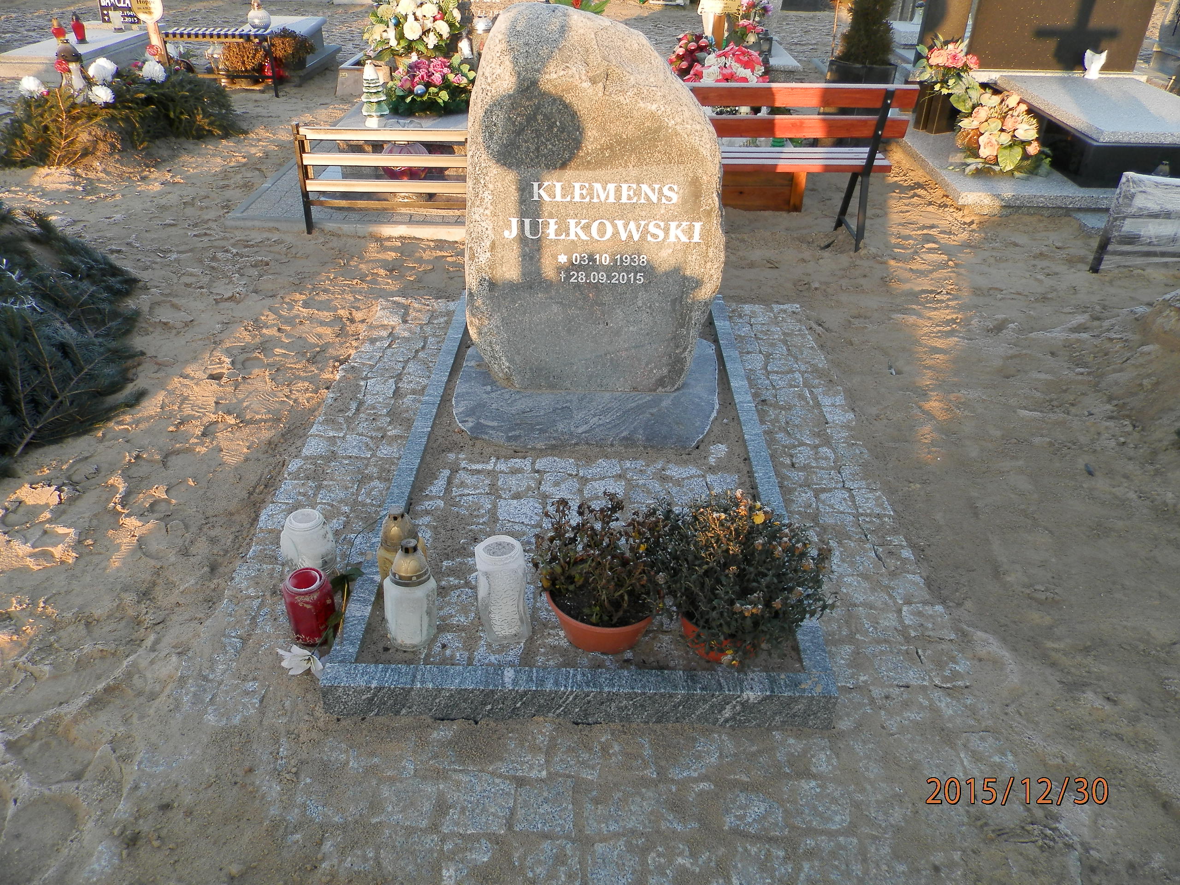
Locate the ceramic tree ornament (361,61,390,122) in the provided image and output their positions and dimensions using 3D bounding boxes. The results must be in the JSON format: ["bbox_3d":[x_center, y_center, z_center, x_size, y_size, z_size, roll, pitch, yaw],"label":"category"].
[{"bbox_3d":[-1.096,-1.762,4.314,0.138,0.287,0.138,1,33,0],"label":"ceramic tree ornament"}]

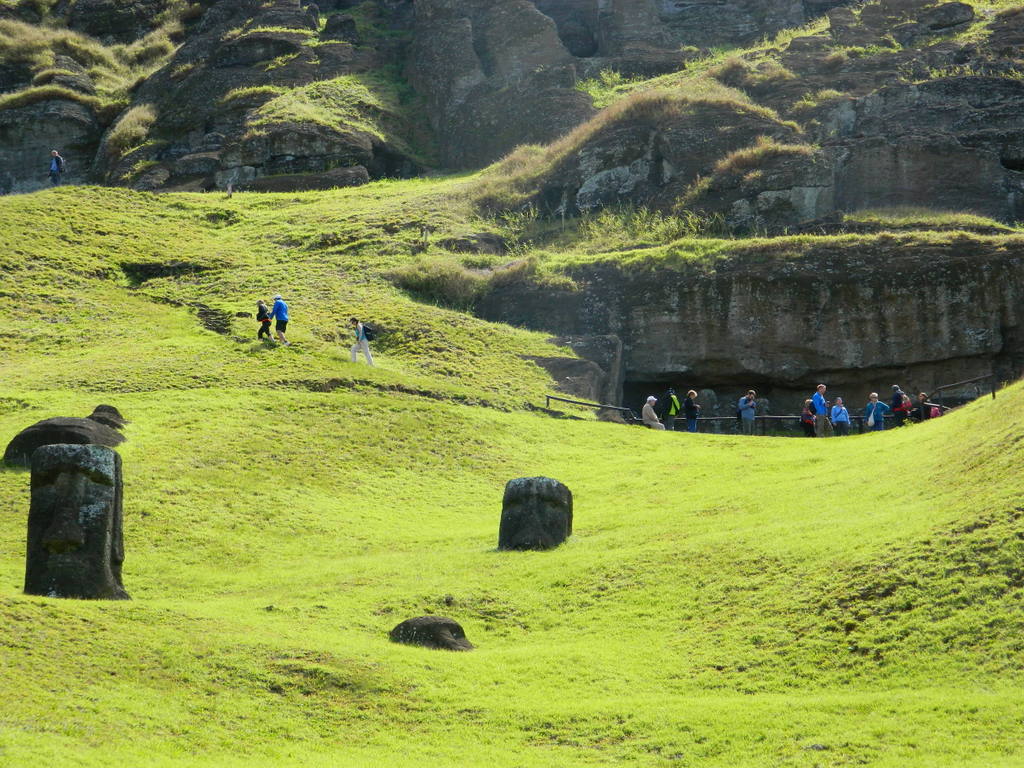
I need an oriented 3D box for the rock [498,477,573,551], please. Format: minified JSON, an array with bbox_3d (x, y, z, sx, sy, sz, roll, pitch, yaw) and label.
[{"bbox_3d":[0.634,3.492,67.000,1.750,1.900,1.300,-1,-5,10],"label":"rock"}]

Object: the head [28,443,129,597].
[{"bbox_3d":[-9.990,3.177,57.000,2.000,3.450,1.450,-1,-5,7],"label":"head"}]

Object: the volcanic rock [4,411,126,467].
[{"bbox_3d":[-12.129,1.480,67.500,3.100,1.350,2.200,0,-5,-6],"label":"volcanic rock"}]

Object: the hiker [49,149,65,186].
[{"bbox_3d":[-18.514,-8.617,101.000,0.580,1.730,0.450,-3,-6,36],"label":"hiker"}]

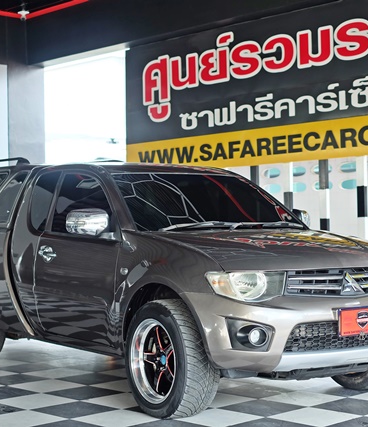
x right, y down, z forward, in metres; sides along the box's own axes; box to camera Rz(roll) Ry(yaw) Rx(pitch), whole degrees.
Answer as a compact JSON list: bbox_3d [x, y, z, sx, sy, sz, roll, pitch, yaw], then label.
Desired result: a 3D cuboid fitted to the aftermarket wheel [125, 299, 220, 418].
[{"bbox_3d":[-0.077,0.847,5.520,0.262,0.690,0.690,0,-1,-34],"label":"aftermarket wheel"}]

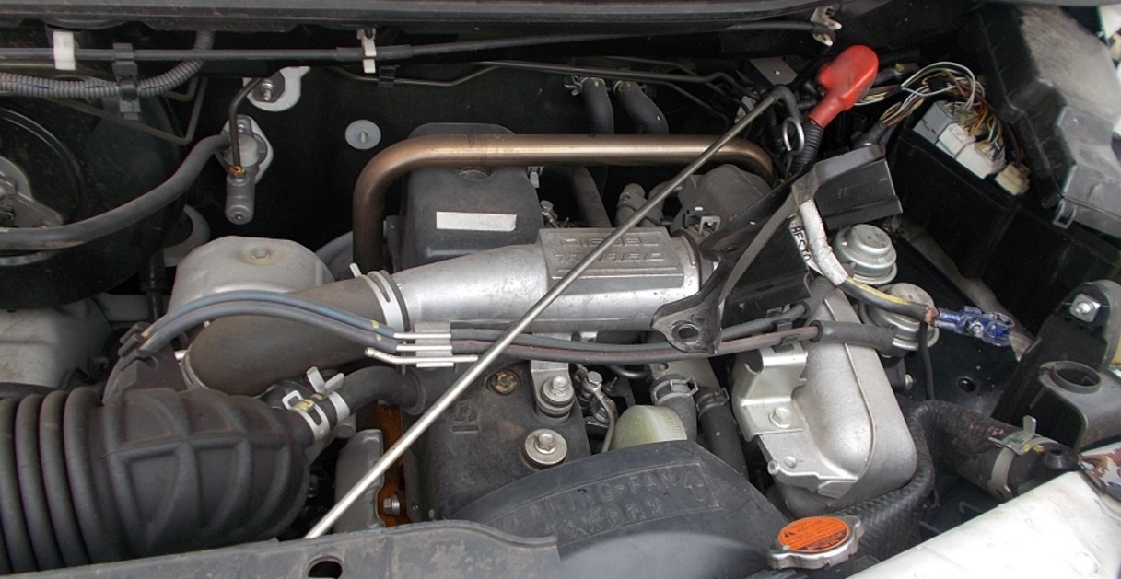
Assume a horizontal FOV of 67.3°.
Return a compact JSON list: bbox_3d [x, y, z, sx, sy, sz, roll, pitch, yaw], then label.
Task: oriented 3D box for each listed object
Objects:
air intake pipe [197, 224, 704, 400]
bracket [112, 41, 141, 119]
[{"bbox_3d":[-0.087,0.020,0.730,0.432,0.095,0.086,-9,39,-8],"label":"air intake pipe"},{"bbox_3d":[-0.413,-0.198,0.800,0.026,0.074,0.023,-3,38,-13],"label":"bracket"}]

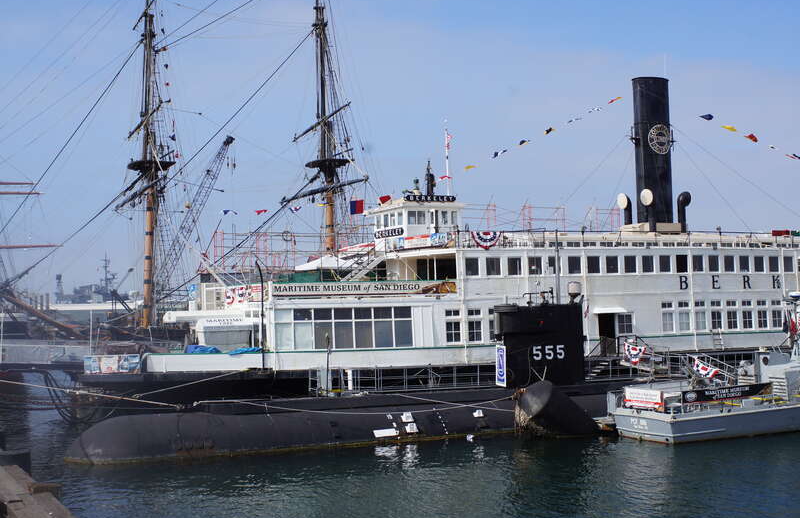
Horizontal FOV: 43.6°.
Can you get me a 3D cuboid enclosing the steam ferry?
[{"bbox_3d":[18.600,-2.500,72.400,83.500,21.200,22.000,-1,-2,-32],"label":"steam ferry"}]

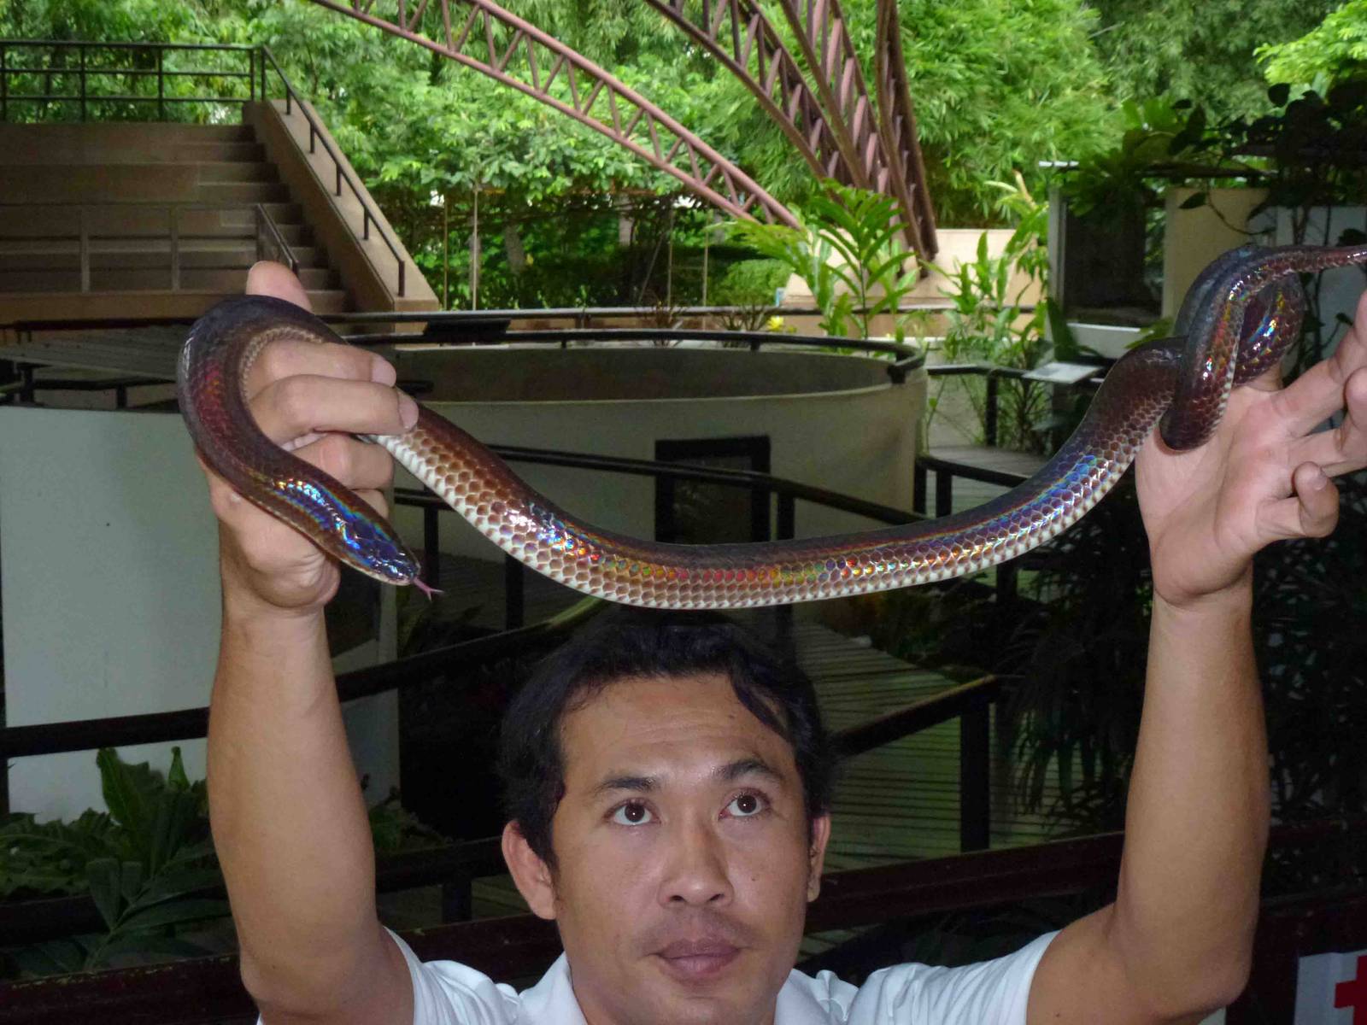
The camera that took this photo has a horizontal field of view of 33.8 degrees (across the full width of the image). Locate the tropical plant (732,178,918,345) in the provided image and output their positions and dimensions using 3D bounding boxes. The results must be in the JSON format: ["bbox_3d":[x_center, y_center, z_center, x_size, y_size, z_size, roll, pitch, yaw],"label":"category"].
[{"bbox_3d":[0.849,-1.476,13.500,1.150,1.050,0.950,0,8,0],"label":"tropical plant"}]

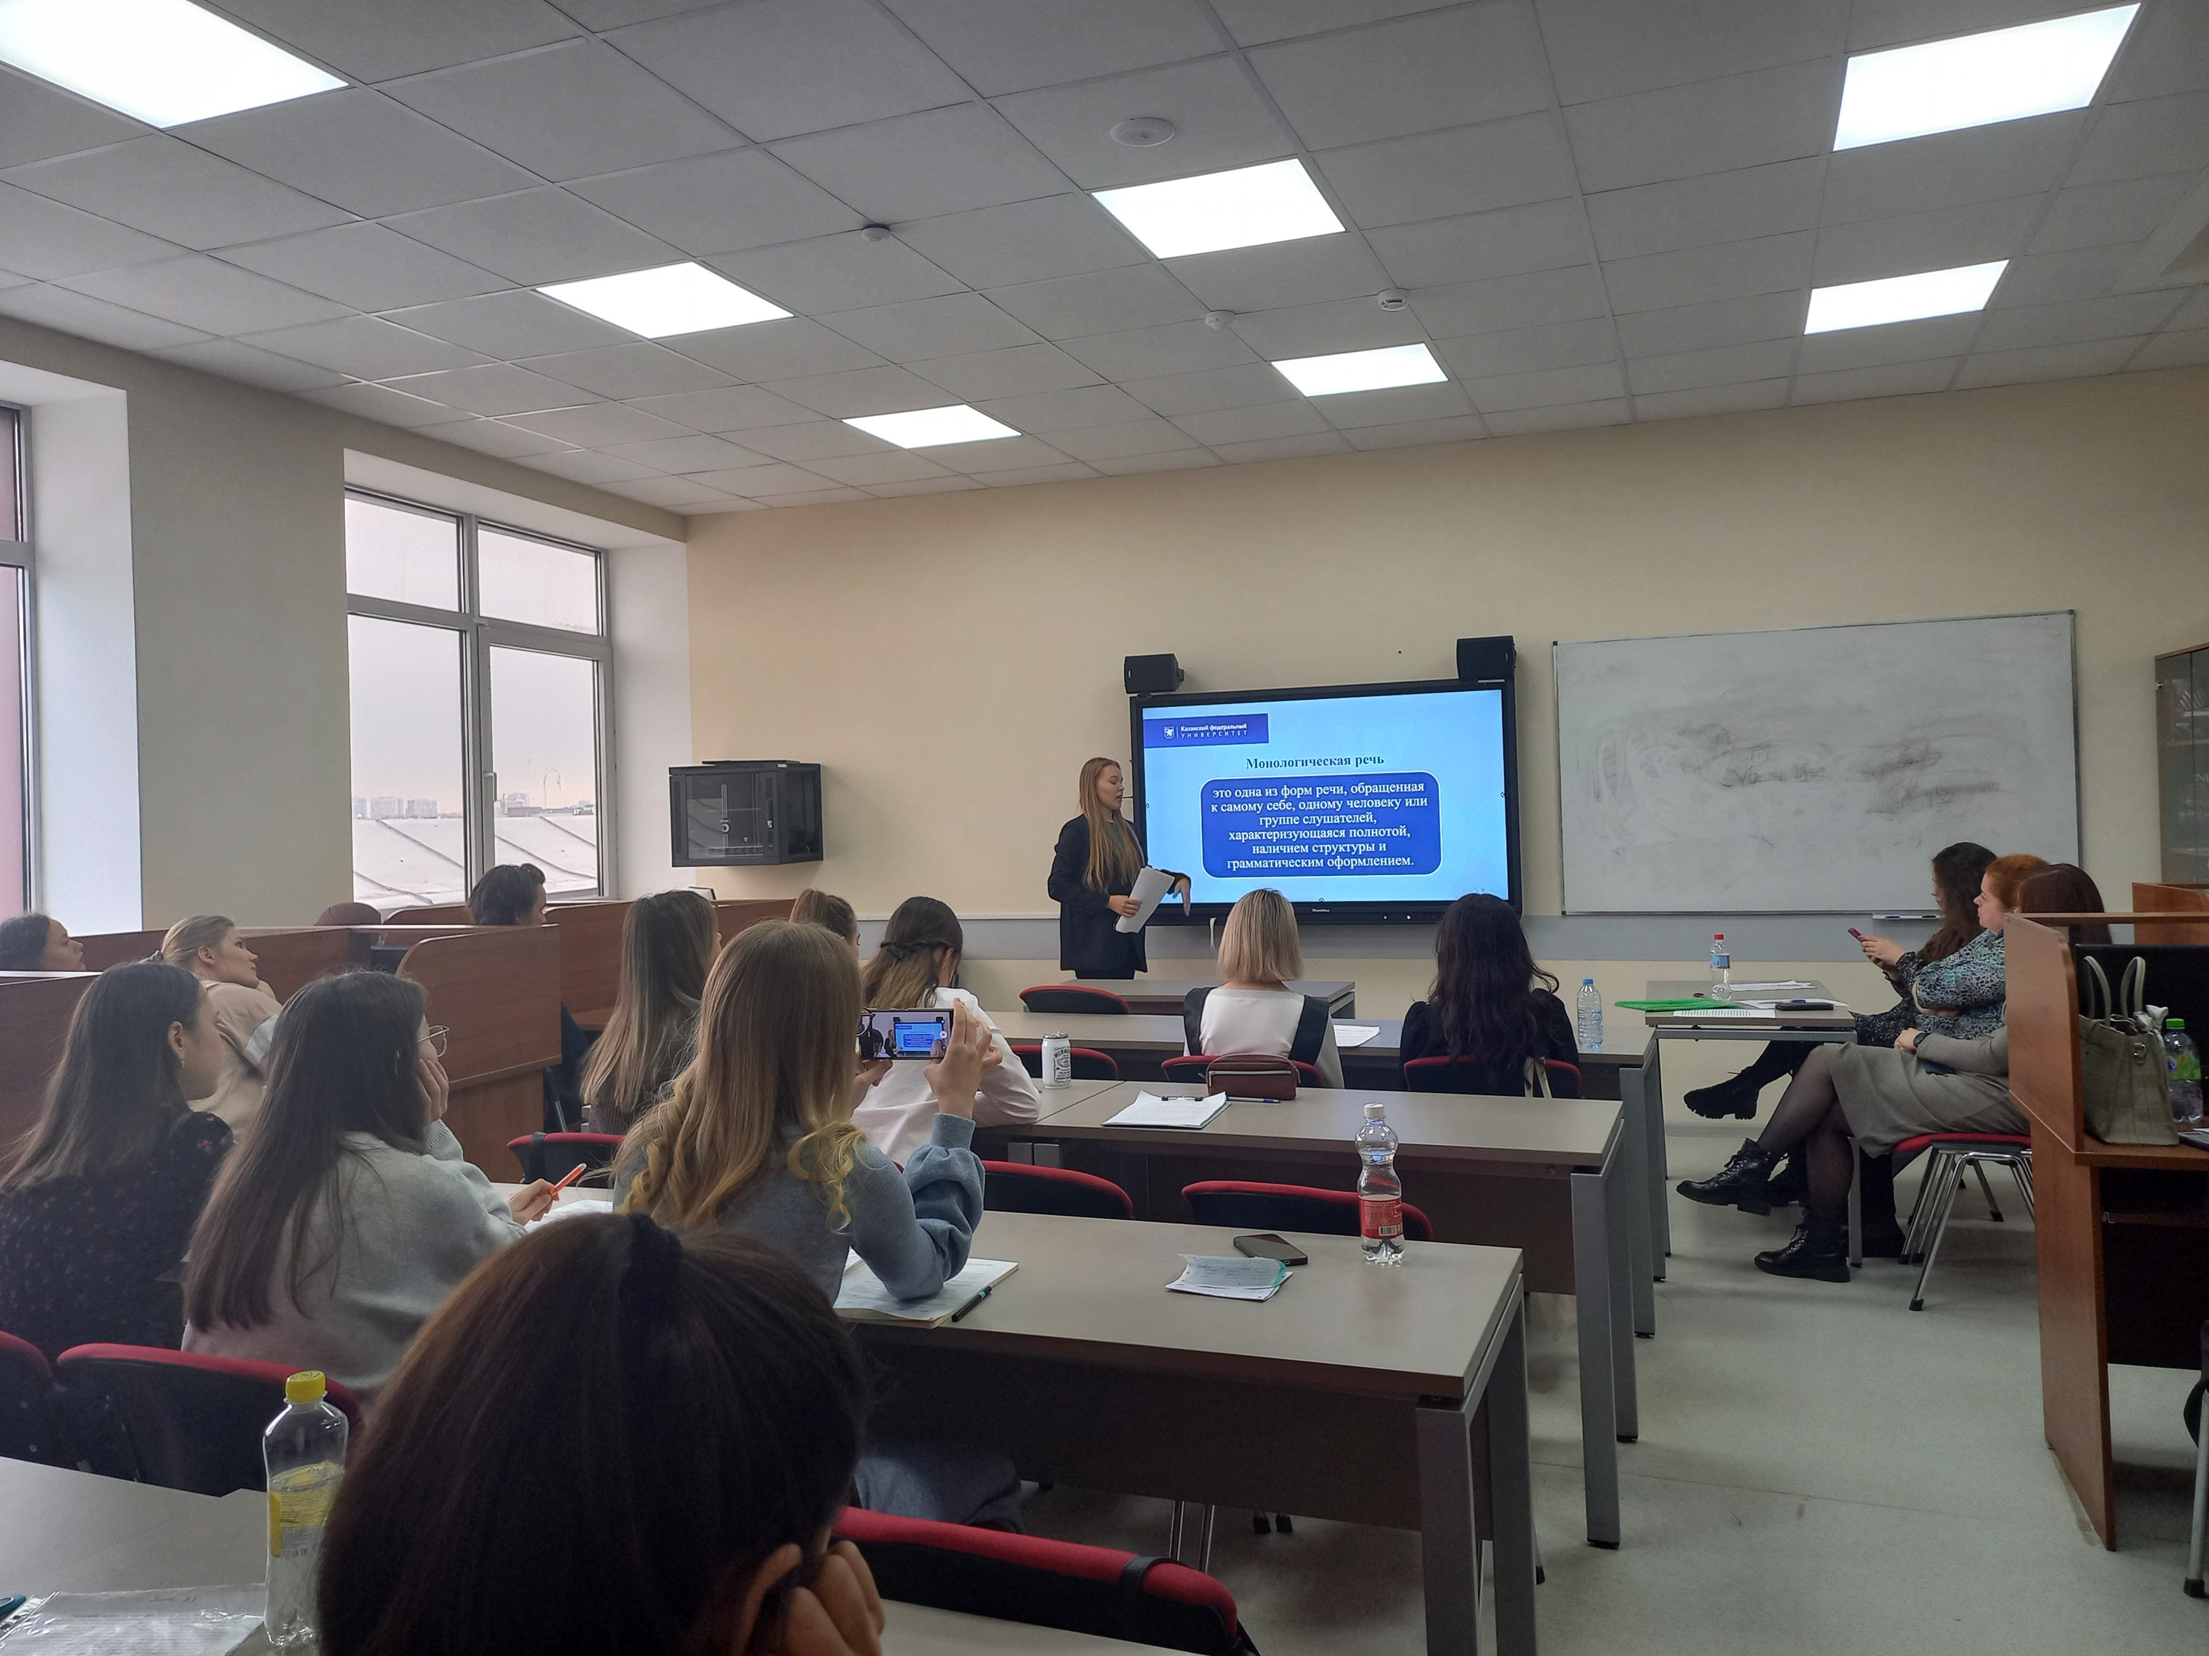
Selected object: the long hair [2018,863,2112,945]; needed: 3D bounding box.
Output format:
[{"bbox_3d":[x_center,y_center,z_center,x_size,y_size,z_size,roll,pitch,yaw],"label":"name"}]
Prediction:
[{"bbox_3d":[2.680,0.285,4.456,0.260,0.420,0.220,-2,0,22],"label":"long hair"}]

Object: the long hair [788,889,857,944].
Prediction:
[{"bbox_3d":[-0.855,0.328,4.875,0.230,0.300,0.200,-2,1,-43],"label":"long hair"}]

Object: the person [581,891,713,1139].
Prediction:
[{"bbox_3d":[-0.910,0.802,3.674,0.480,1.300,0.720,-1,1,29],"label":"person"}]

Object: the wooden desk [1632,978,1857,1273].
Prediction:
[{"bbox_3d":[2.154,0.946,5.397,0.600,0.755,1.180,-2,0,19],"label":"wooden desk"}]

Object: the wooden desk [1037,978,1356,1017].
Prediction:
[{"bbox_3d":[0.373,1.016,6.421,1.230,0.750,0.600,-2,0,21],"label":"wooden desk"}]

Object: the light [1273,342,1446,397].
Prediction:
[{"bbox_3d":[0.978,-1.720,6.003,0.580,0.040,0.580,-2,0,21],"label":"light"}]

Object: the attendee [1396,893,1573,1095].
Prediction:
[{"bbox_3d":[1.075,0.775,4.371,0.470,1.215,0.720,-2,0,21],"label":"attendee"}]

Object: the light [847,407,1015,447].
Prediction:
[{"bbox_3d":[-0.694,-1.690,6.661,0.590,0.050,0.590,-2,0,21],"label":"light"}]

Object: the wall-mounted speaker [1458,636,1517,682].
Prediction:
[{"bbox_3d":[1.661,-0.734,6.940,0.235,0.178,0.170,-2,0,18],"label":"wall-mounted speaker"}]

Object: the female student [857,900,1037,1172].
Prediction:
[{"bbox_3d":[-0.374,0.800,3.521,0.470,1.260,0.740,-2,0,24],"label":"female student"}]

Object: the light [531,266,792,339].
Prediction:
[{"bbox_3d":[-1.351,-1.647,4.978,0.580,0.040,0.580,-2,0,21],"label":"light"}]

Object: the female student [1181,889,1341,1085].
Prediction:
[{"bbox_3d":[0.515,0.780,4.547,0.470,1.235,0.720,-2,0,21],"label":"female student"}]

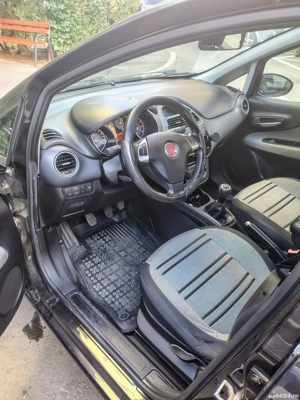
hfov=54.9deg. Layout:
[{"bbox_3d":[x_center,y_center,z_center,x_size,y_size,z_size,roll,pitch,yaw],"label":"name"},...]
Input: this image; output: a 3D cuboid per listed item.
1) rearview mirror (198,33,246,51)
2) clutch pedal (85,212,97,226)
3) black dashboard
[{"bbox_3d":[0.265,-0.591,1.064,0.215,0.066,0.040,-18,44,-27],"label":"rearview mirror"},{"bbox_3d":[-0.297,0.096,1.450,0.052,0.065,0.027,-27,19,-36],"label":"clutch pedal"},{"bbox_3d":[0.033,-0.382,1.486,1.370,0.420,0.490,-27,44,-36],"label":"black dashboard"}]

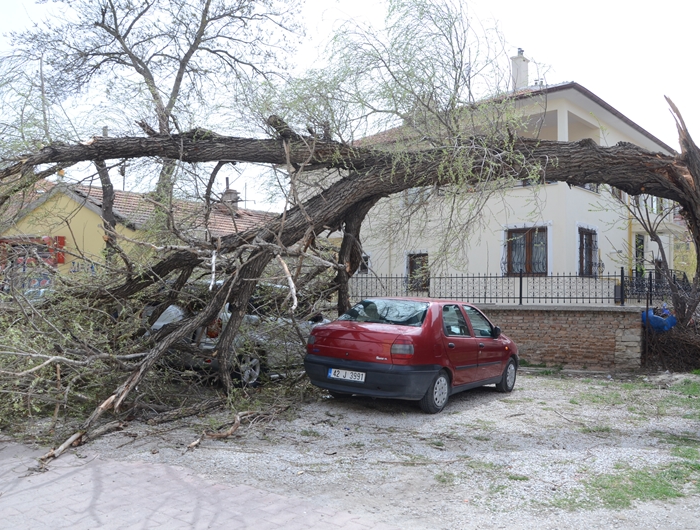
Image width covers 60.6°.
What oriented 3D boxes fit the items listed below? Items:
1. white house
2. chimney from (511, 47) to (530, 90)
[{"bbox_3d":[5.697,-2.374,25.244,12.600,9.600,12.000,-2,-4,42],"label":"white house"},{"bbox_3d":[6.321,-7.211,22.200,0.520,1.650,0.520,-2,-4,42],"label":"chimney"}]

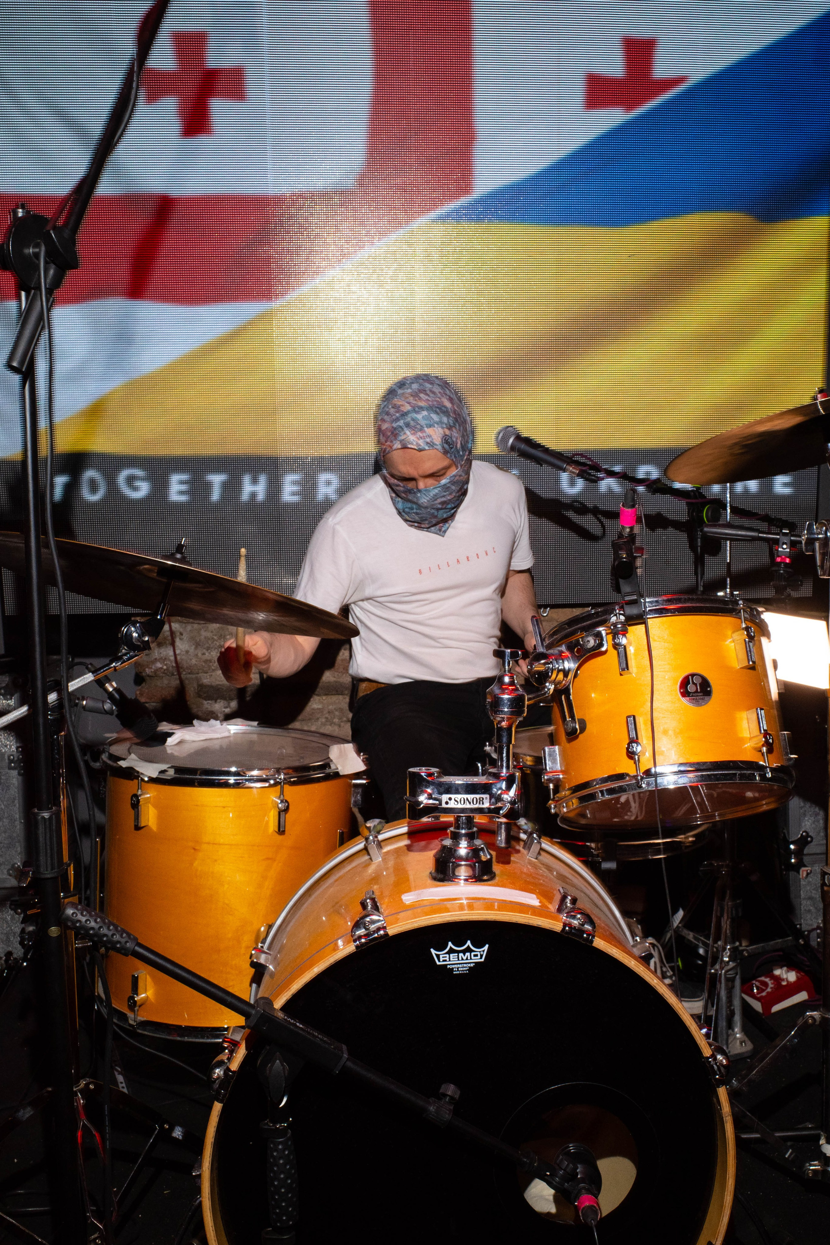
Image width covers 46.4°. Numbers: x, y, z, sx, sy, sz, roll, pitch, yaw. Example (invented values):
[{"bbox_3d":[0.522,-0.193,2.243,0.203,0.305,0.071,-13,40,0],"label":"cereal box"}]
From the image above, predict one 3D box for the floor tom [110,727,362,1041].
[{"bbox_3d":[-0.309,0.411,1.630,0.425,0.420,0.425,2,3,-3],"label":"floor tom"}]

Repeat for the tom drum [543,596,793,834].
[{"bbox_3d":[0.339,0.138,1.342,0.325,0.250,0.325,-2,-22,-6],"label":"tom drum"}]

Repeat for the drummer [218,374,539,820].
[{"bbox_3d":[0.050,0.180,1.900,0.750,1.270,0.750,-1,5,-13],"label":"drummer"}]

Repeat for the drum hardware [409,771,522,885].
[{"bbox_3d":[0.058,0.237,1.148,0.132,0.125,0.080,-1,5,-3],"label":"drum hardware"}]

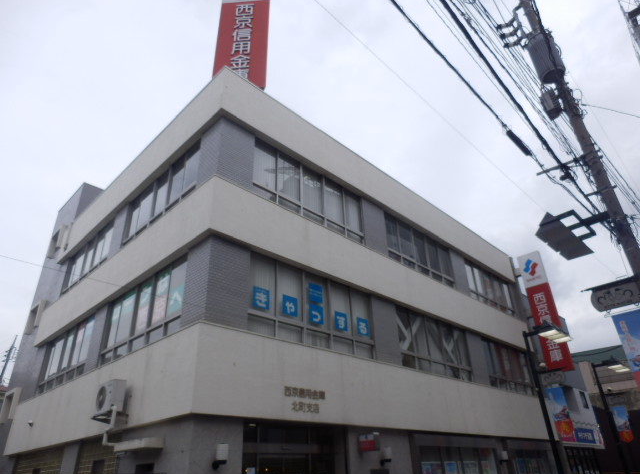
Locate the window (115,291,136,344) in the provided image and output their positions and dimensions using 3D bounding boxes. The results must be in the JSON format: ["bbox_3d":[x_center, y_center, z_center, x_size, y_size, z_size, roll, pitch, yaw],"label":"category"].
[{"bbox_3d":[-5.304,2.203,12.168,0.956,1.261,0.080,-27,-37,37],"label":"window"}]

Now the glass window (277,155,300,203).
[{"bbox_3d":[-0.877,-1.716,12.835,0.080,1.464,0.895,-27,-37,37],"label":"glass window"}]

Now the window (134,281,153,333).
[{"bbox_3d":[-4.578,1.838,11.541,0.671,1.291,0.080,-27,-37,37],"label":"window"}]

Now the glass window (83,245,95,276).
[{"bbox_3d":[-8.584,0.819,16.513,0.712,1.189,0.080,-27,-37,37],"label":"glass window"}]

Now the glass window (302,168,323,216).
[{"bbox_3d":[-0.210,-1.412,13.432,0.080,1.433,0.834,-27,-37,37],"label":"glass window"}]

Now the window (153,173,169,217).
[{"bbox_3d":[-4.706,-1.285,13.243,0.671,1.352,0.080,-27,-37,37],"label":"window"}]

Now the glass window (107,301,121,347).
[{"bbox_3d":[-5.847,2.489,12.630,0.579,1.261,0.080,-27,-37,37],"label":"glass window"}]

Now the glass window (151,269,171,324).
[{"bbox_3d":[-3.920,1.489,10.982,0.722,1.301,0.080,-27,-37,37],"label":"glass window"}]

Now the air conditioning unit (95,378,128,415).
[{"bbox_3d":[-4.641,3.593,9.900,0.778,0.630,0.285,-27,-37,37],"label":"air conditioning unit"}]

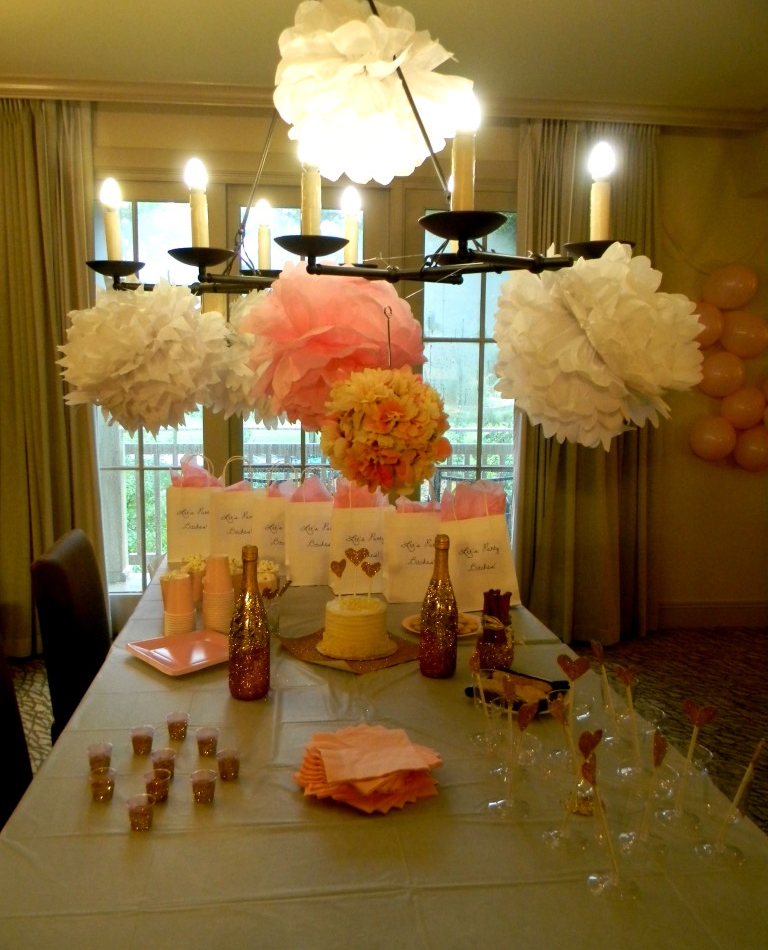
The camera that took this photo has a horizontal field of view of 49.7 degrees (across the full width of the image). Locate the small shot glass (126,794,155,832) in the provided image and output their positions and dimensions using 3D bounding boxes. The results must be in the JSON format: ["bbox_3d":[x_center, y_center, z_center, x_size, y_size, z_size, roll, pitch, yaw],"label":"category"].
[{"bbox_3d":[-0.360,0.497,1.221,0.042,0.050,0.042,-1,7,-7],"label":"small shot glass"}]

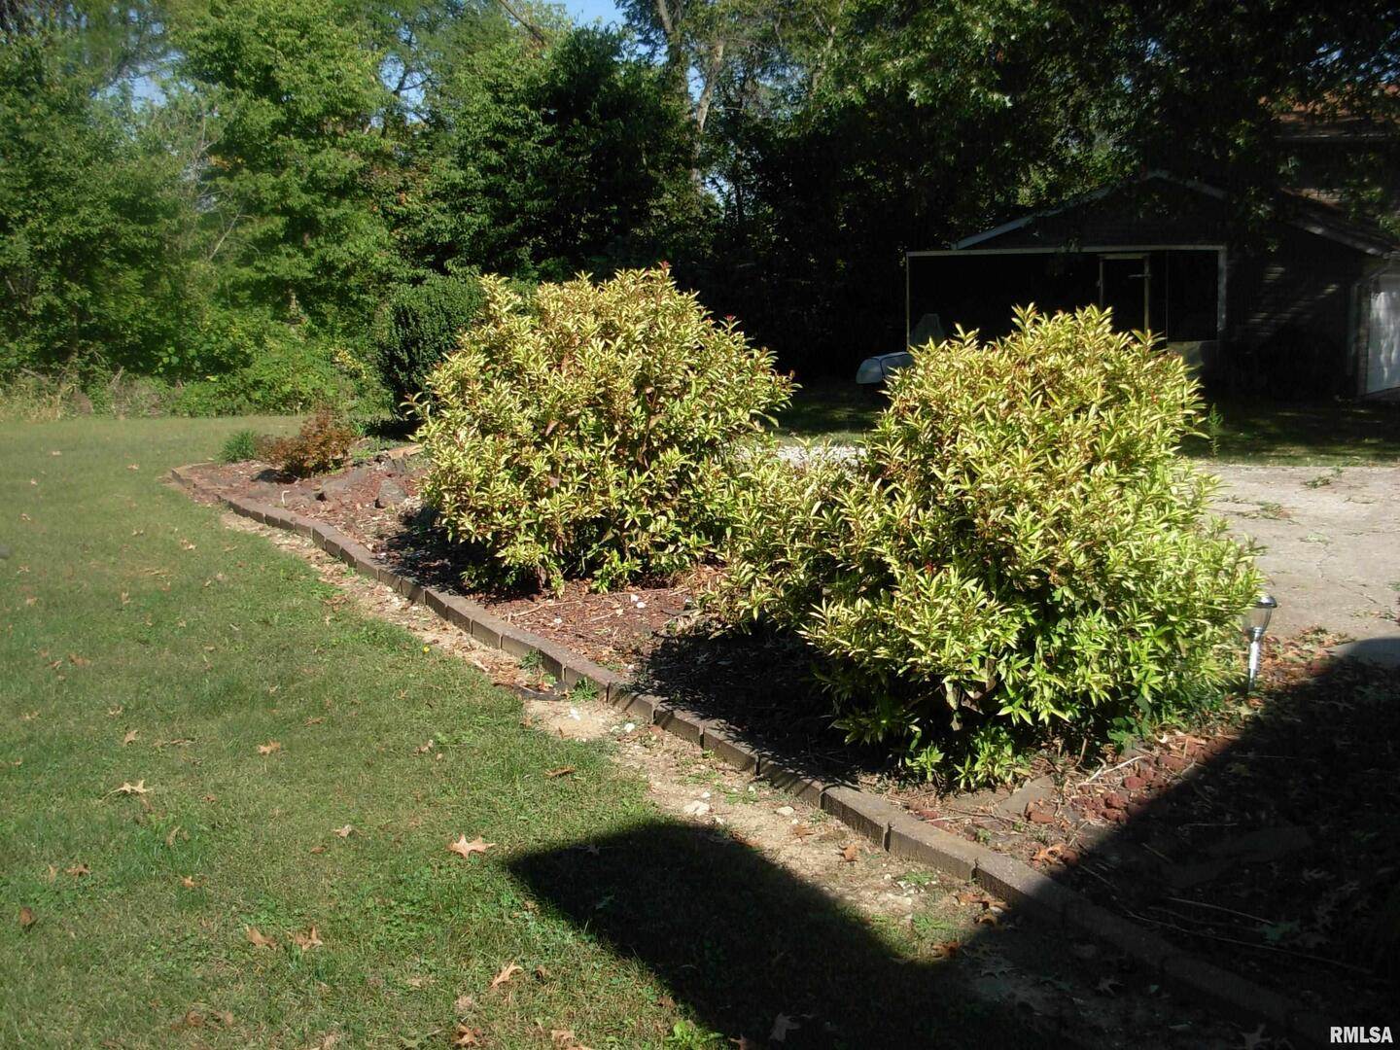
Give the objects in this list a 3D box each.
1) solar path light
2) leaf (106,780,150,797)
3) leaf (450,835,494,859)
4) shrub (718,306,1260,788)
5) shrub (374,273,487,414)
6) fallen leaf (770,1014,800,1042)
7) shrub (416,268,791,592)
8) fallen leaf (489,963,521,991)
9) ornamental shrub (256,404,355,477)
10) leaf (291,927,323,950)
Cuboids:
[{"bbox_3d":[2.004,0.434,5.536,0.115,0.345,0.115,5,10,19],"label":"solar path light"},{"bbox_3d":[-1.774,0.815,4.768,0.130,0.030,0.060,-4,9,-21],"label":"leaf"},{"bbox_3d":[-0.625,0.882,4.208,0.130,0.025,0.090,-2,9,-9],"label":"leaf"},{"bbox_3d":[0.969,-0.039,5.185,1.720,1.400,1.500,1,9,11],"label":"shrub"},{"bbox_3d":[-2.950,-2.013,18.081,1.800,1.700,1.700,-2,9,-9],"label":"shrub"},{"bbox_3d":[0.174,1.028,3.159,0.070,0.020,0.080,-1,9,3],"label":"fallen leaf"},{"bbox_3d":[-0.540,-0.574,8.346,1.900,1.570,1.700,-2,9,-4],"label":"shrub"},{"bbox_3d":[-0.434,0.996,3.409,0.060,0.030,0.110,2,9,17],"label":"fallen leaf"},{"bbox_3d":[-3.444,-0.773,13.361,0.820,0.570,0.700,-3,9,-14],"label":"ornamental shrub"},{"bbox_3d":[-0.930,0.969,3.630,0.075,0.035,0.065,-3,9,-15],"label":"leaf"}]

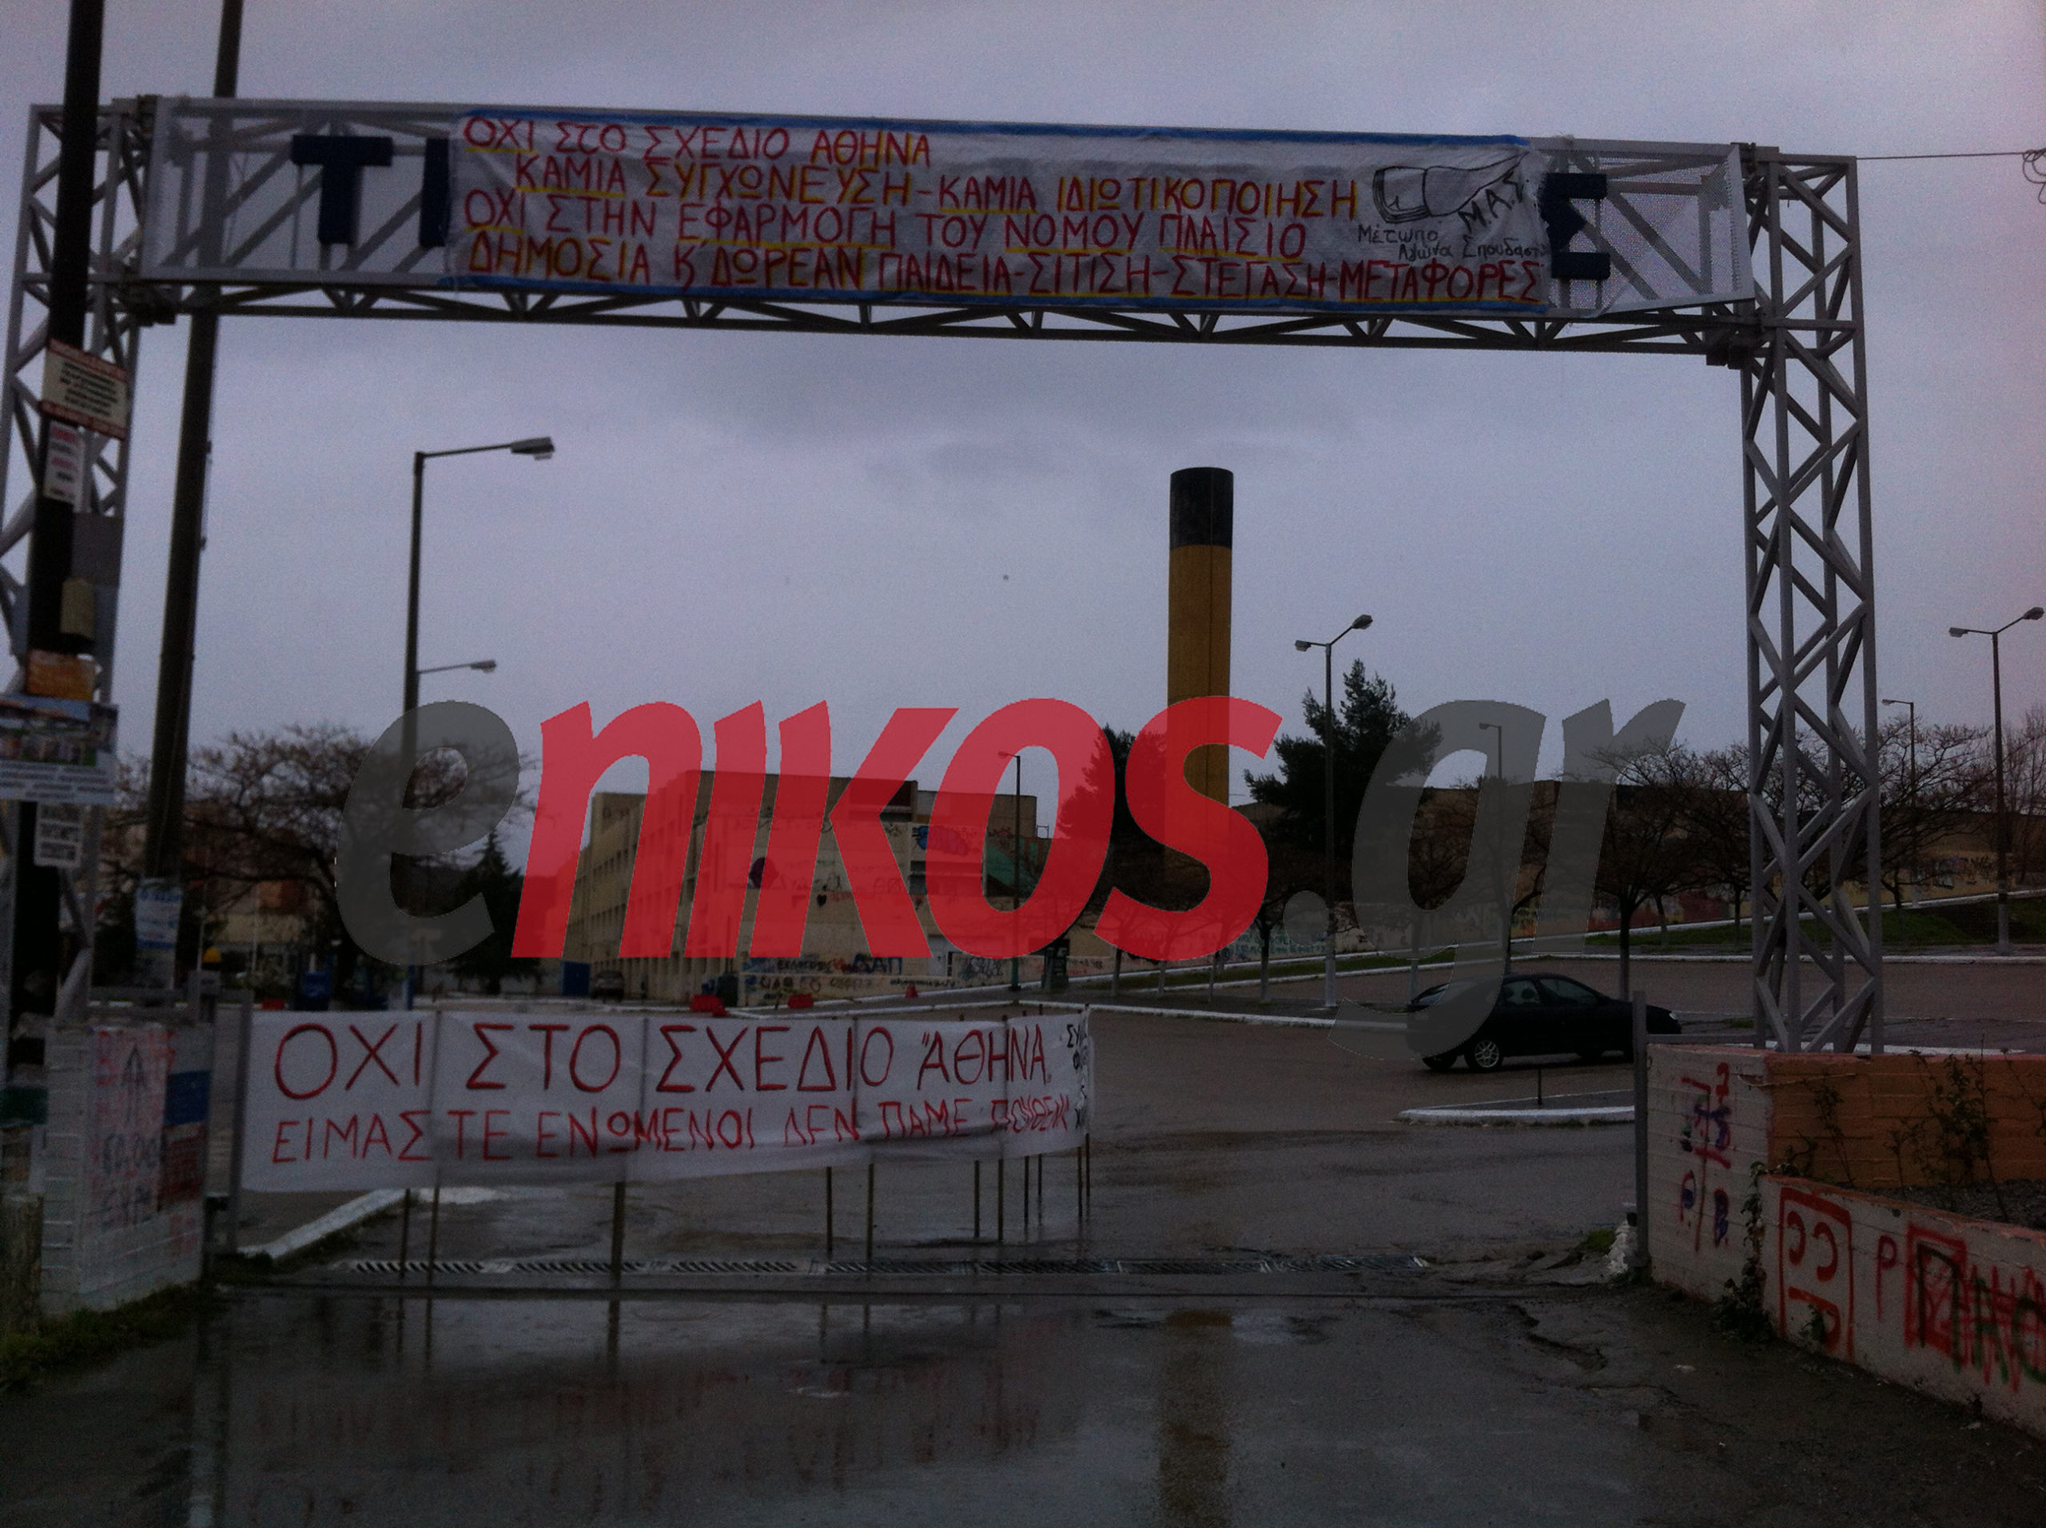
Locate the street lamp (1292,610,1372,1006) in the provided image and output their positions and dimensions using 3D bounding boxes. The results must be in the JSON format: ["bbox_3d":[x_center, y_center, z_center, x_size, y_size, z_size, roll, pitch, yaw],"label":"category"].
[{"bbox_3d":[7.240,1.200,48.490,0.350,8.950,4.100,3,-7,-17],"label":"street lamp"}]

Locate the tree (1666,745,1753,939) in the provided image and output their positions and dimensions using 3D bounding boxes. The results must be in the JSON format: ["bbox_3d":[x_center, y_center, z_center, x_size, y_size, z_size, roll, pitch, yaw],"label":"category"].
[{"bbox_3d":[20.887,2.337,61.000,4.000,5.700,4.000,1,-6,0],"label":"tree"}]

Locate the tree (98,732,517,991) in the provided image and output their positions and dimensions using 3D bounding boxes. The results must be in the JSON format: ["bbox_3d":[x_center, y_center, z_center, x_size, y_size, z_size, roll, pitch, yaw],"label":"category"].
[{"bbox_3d":[-13.129,1.838,38.000,7.700,5.200,6.800,1,-6,0],"label":"tree"}]

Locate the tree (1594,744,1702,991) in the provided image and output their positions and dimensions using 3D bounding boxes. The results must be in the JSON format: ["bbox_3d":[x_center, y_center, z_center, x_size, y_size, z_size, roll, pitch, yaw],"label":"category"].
[{"bbox_3d":[11.247,2.132,38.000,2.800,5.100,2.800,1,-6,0],"label":"tree"}]

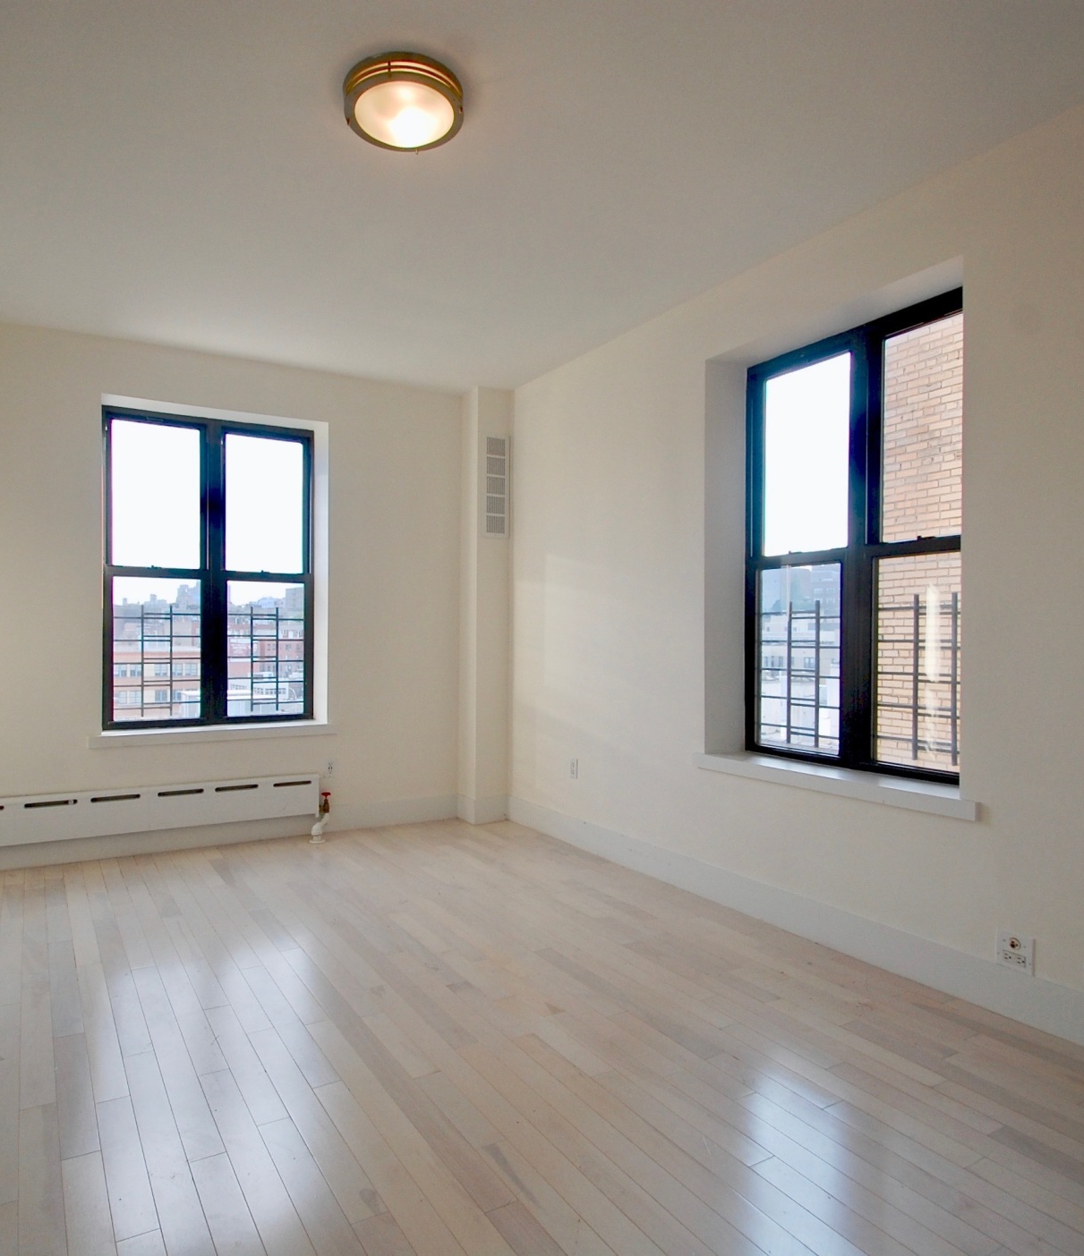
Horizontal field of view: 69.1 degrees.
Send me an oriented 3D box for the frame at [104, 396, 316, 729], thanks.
[{"bbox_3d":[-1.956,-0.330,4.689,1.153,1.808,0.090,0,0,-28],"label":"frame"}]

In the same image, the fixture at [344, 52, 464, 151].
[{"bbox_3d":[-0.399,-1.510,2.287,0.348,0.075,0.348,0,0,0],"label":"fixture"}]

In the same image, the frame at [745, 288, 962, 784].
[{"bbox_3d":[1.312,-0.324,3.215,0.090,1.794,1.165,0,0,-33],"label":"frame"}]

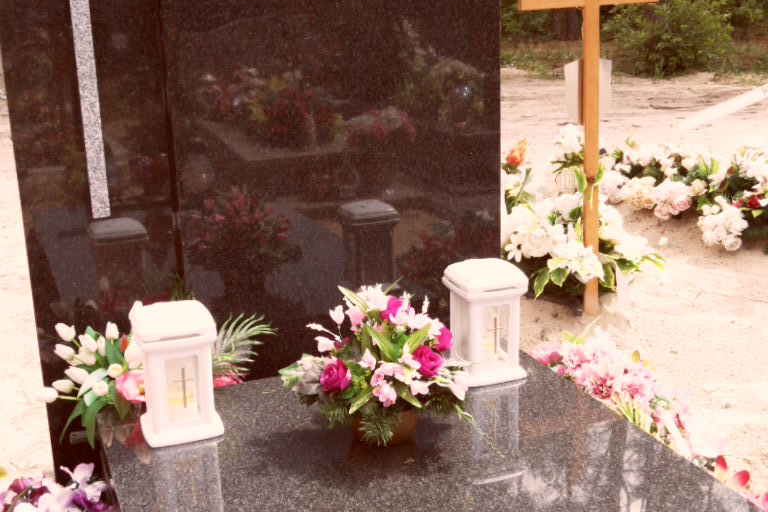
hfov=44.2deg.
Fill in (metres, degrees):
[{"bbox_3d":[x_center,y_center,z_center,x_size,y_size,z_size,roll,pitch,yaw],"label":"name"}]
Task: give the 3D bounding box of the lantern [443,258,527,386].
[{"bbox_3d":[0.234,0.138,2.182,0.151,0.270,0.150,-8,17,-21],"label":"lantern"}]

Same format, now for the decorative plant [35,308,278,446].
[{"bbox_3d":[-0.474,0.270,2.040,0.487,0.235,0.235,-8,17,-21],"label":"decorative plant"}]

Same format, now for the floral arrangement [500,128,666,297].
[{"bbox_3d":[0.871,-0.187,4.297,0.713,0.609,0.574,-8,17,-21],"label":"floral arrangement"}]

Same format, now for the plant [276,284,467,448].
[{"bbox_3d":[-0.019,0.220,1.877,0.357,0.291,0.304,-8,17,-21],"label":"plant"}]

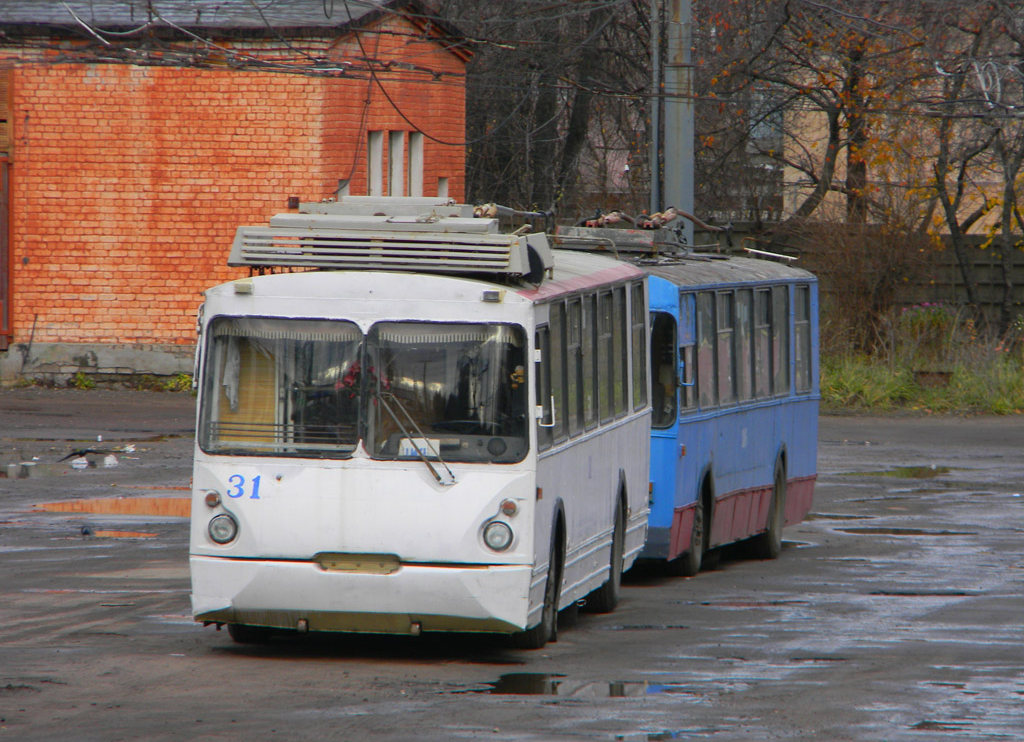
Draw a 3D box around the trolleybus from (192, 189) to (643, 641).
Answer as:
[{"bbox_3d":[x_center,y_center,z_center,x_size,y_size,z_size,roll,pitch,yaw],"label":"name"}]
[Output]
[{"bbox_3d":[-0.555,0.300,77.420,2.520,3.300,11.750,1,2,5],"label":"trolleybus"}]

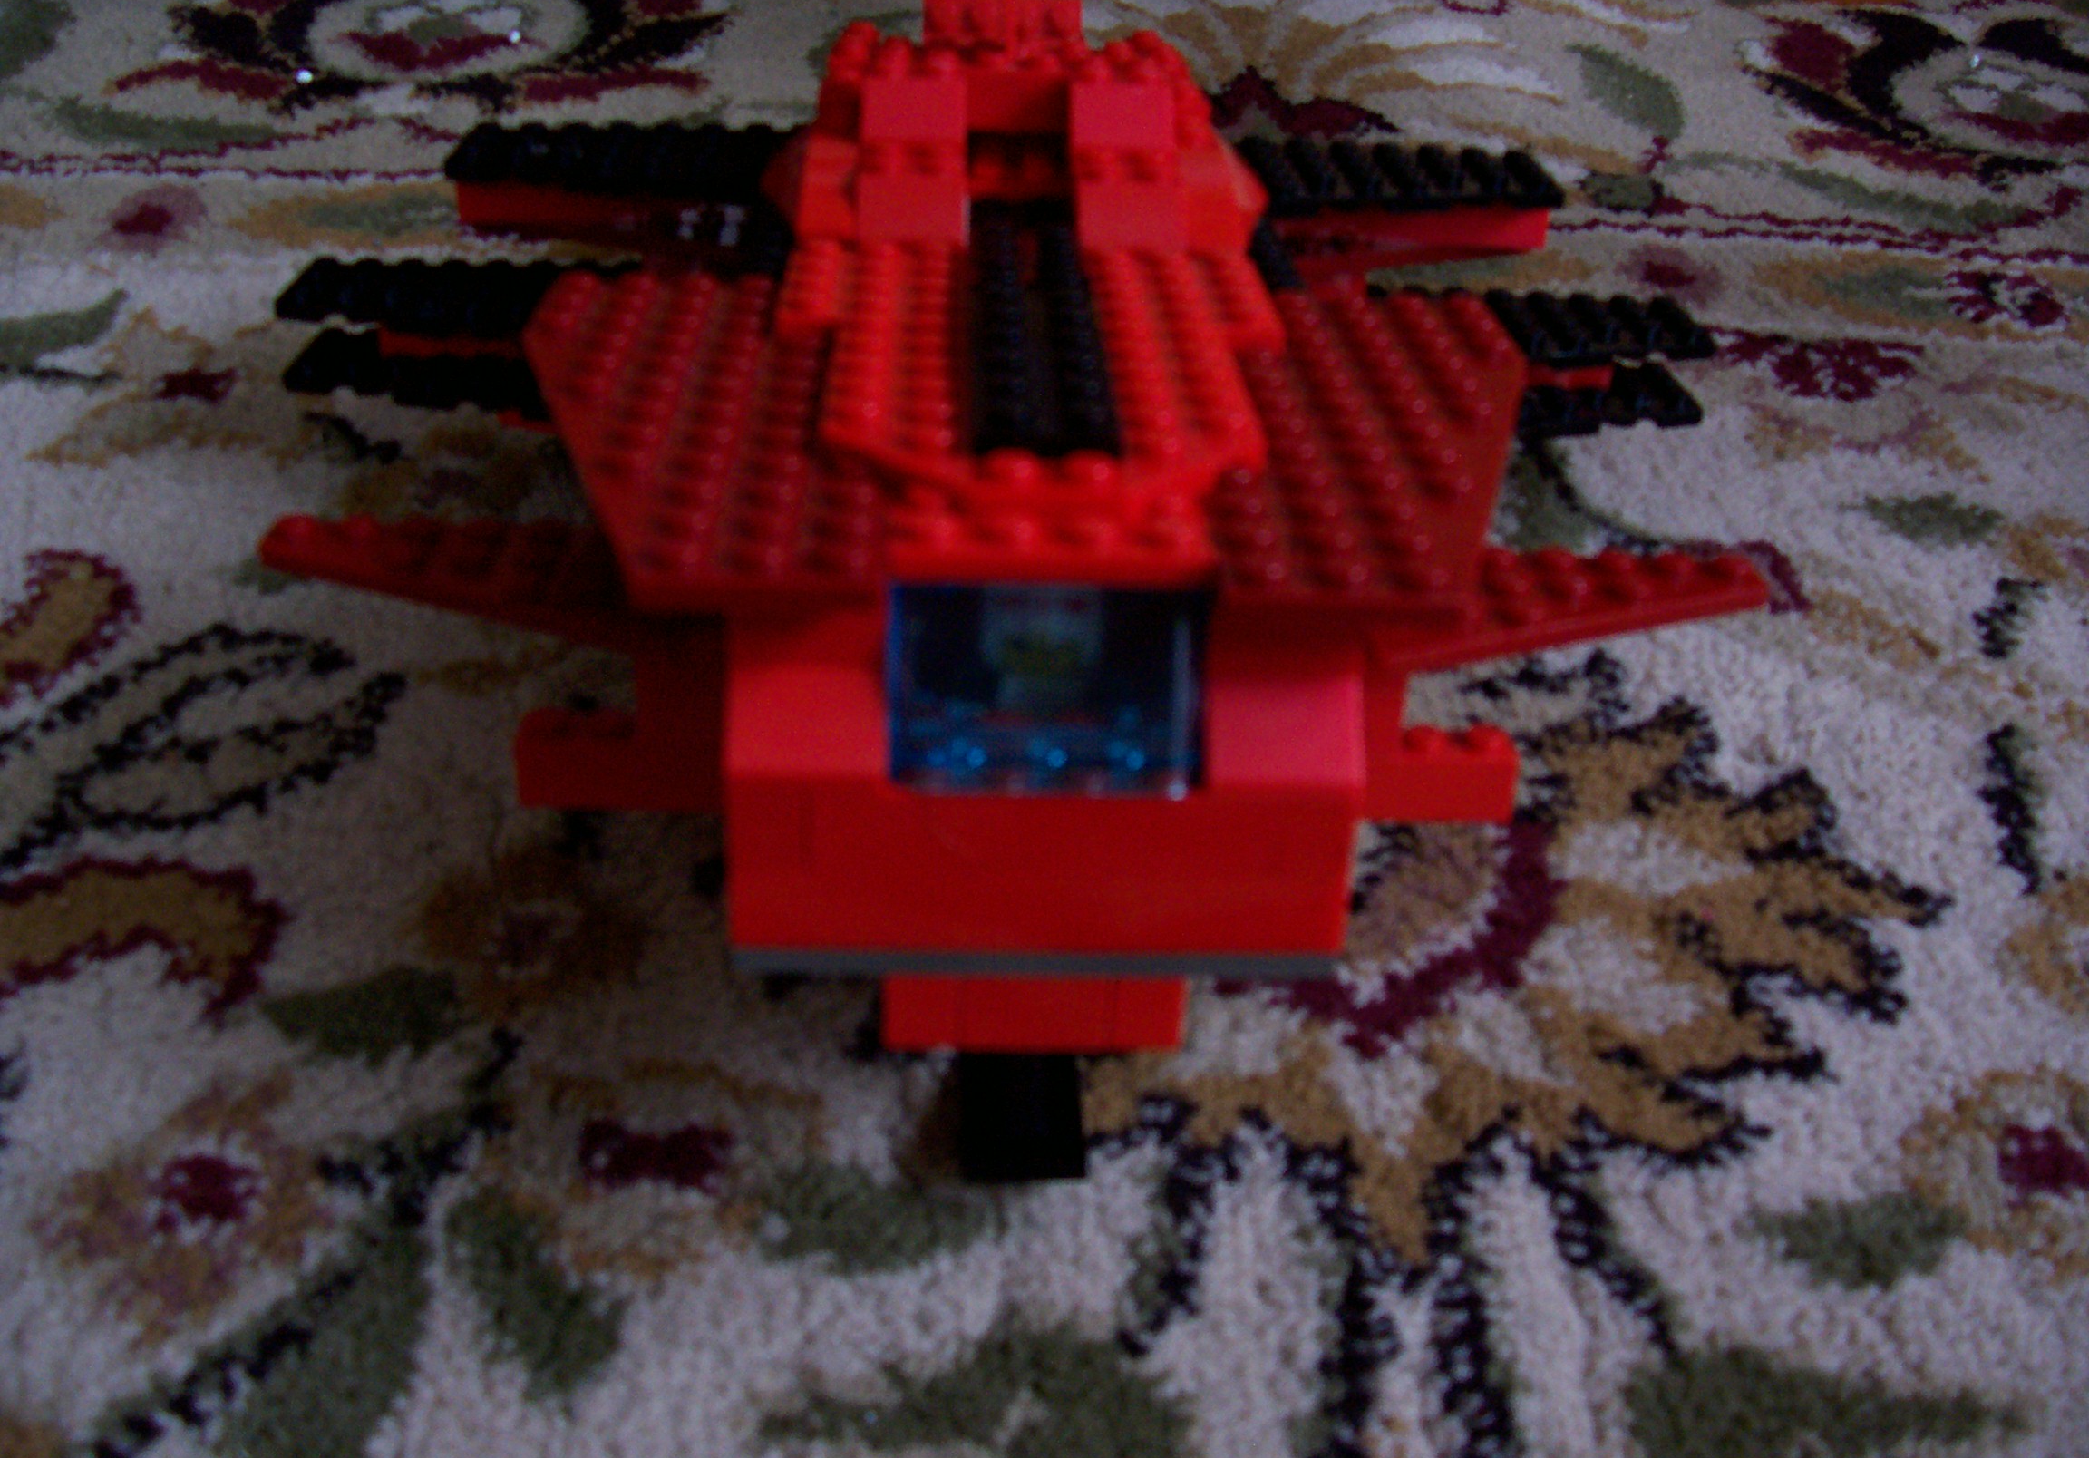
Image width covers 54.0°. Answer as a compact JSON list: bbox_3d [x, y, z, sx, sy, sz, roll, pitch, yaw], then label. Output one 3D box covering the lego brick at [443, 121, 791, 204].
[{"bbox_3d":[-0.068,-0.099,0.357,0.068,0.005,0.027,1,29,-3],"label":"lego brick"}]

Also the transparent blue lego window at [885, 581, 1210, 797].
[{"bbox_3d":[0.000,-0.006,0.209,0.032,0.020,0.016,1,29,-3],"label":"transparent blue lego window"}]

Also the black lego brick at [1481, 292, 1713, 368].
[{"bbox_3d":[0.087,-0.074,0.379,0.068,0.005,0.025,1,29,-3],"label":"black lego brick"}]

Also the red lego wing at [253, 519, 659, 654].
[{"bbox_3d":[-0.070,-0.017,0.257,0.063,0.005,0.033,1,29,-3],"label":"red lego wing"}]

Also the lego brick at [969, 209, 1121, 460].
[{"bbox_3d":[-0.001,-0.052,0.263,0.016,0.005,0.092,1,29,-3],"label":"lego brick"}]

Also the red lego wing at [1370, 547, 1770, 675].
[{"bbox_3d":[0.065,-0.015,0.265,0.063,0.005,0.033,1,29,-3],"label":"red lego wing"}]

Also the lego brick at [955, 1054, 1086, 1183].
[{"bbox_3d":[-0.004,0.049,0.288,0.016,0.005,0.040,1,29,-3],"label":"lego brick"}]

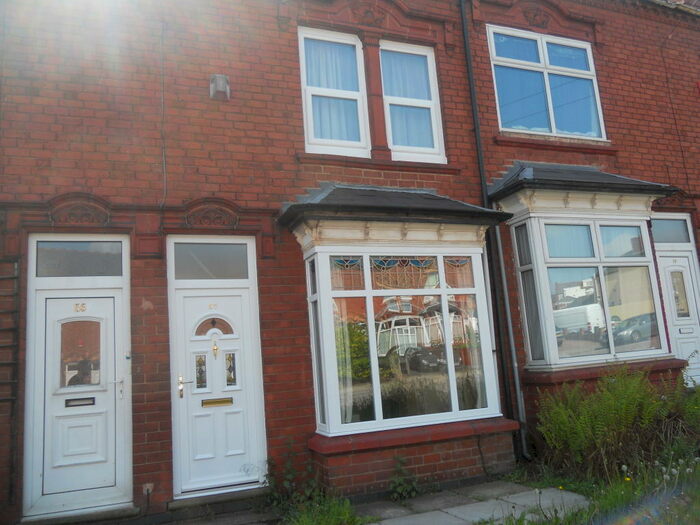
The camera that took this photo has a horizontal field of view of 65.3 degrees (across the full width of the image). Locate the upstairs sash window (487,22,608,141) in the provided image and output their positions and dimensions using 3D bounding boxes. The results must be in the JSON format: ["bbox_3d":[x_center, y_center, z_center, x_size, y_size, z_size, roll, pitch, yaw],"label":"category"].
[{"bbox_3d":[2.922,-2.636,8.105,1.994,1.633,0.090,0,-11,-22],"label":"upstairs sash window"}]

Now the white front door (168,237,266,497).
[{"bbox_3d":[-1.366,0.991,5.591,0.925,2.578,0.090,0,-11,-22],"label":"white front door"}]

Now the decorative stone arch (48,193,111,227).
[{"bbox_3d":[-2.599,-0.507,5.261,0.534,0.332,0.110,0,-11,-22],"label":"decorative stone arch"}]

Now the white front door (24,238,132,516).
[{"bbox_3d":[-2.524,0.973,5.118,0.894,2.533,0.090,0,-11,-22],"label":"white front door"}]

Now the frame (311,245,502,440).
[{"bbox_3d":[0.610,0.818,6.086,2.057,1.899,0.413,0,-11,-22],"label":"frame"}]

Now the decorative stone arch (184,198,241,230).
[{"bbox_3d":[-1.448,-0.509,5.735,0.562,0.326,0.110,0,-11,-22],"label":"decorative stone arch"}]

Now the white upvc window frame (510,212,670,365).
[{"bbox_3d":[3.226,0.370,7.254,2.099,1.899,0.413,0,-11,-22],"label":"white upvc window frame"}]

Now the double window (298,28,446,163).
[{"bbox_3d":[0.297,-2.069,6.907,1.920,1.633,0.090,0,-11,-22],"label":"double window"}]

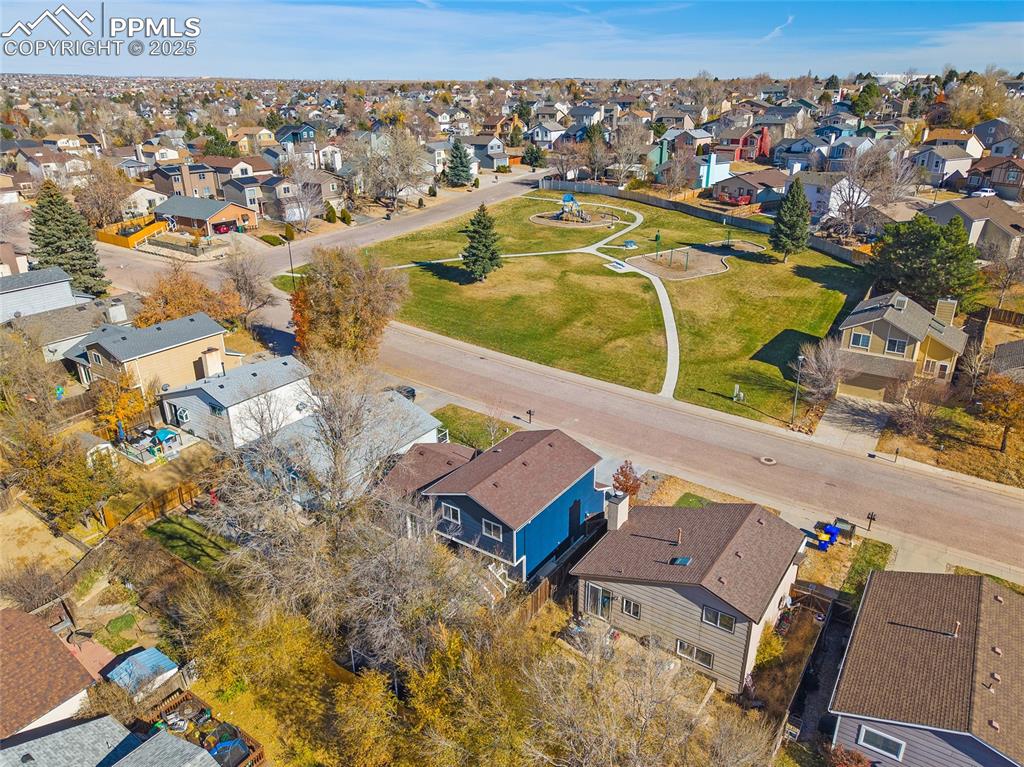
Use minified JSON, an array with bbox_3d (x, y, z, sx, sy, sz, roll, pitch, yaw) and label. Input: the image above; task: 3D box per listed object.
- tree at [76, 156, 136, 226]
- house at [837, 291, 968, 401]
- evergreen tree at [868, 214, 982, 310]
[{"bbox_3d":[-72.275,-33.520,125.856,8.930,11.255,8.930,-13,25,-26],"label":"tree"},{"bbox_3d":[38.770,-3.010,69.960,10.200,7.800,12.000,14,27,31],"label":"house"},{"bbox_3d":[52.318,-15.727,90.000,13.000,11.200,11.000,12,27,28],"label":"evergreen tree"}]

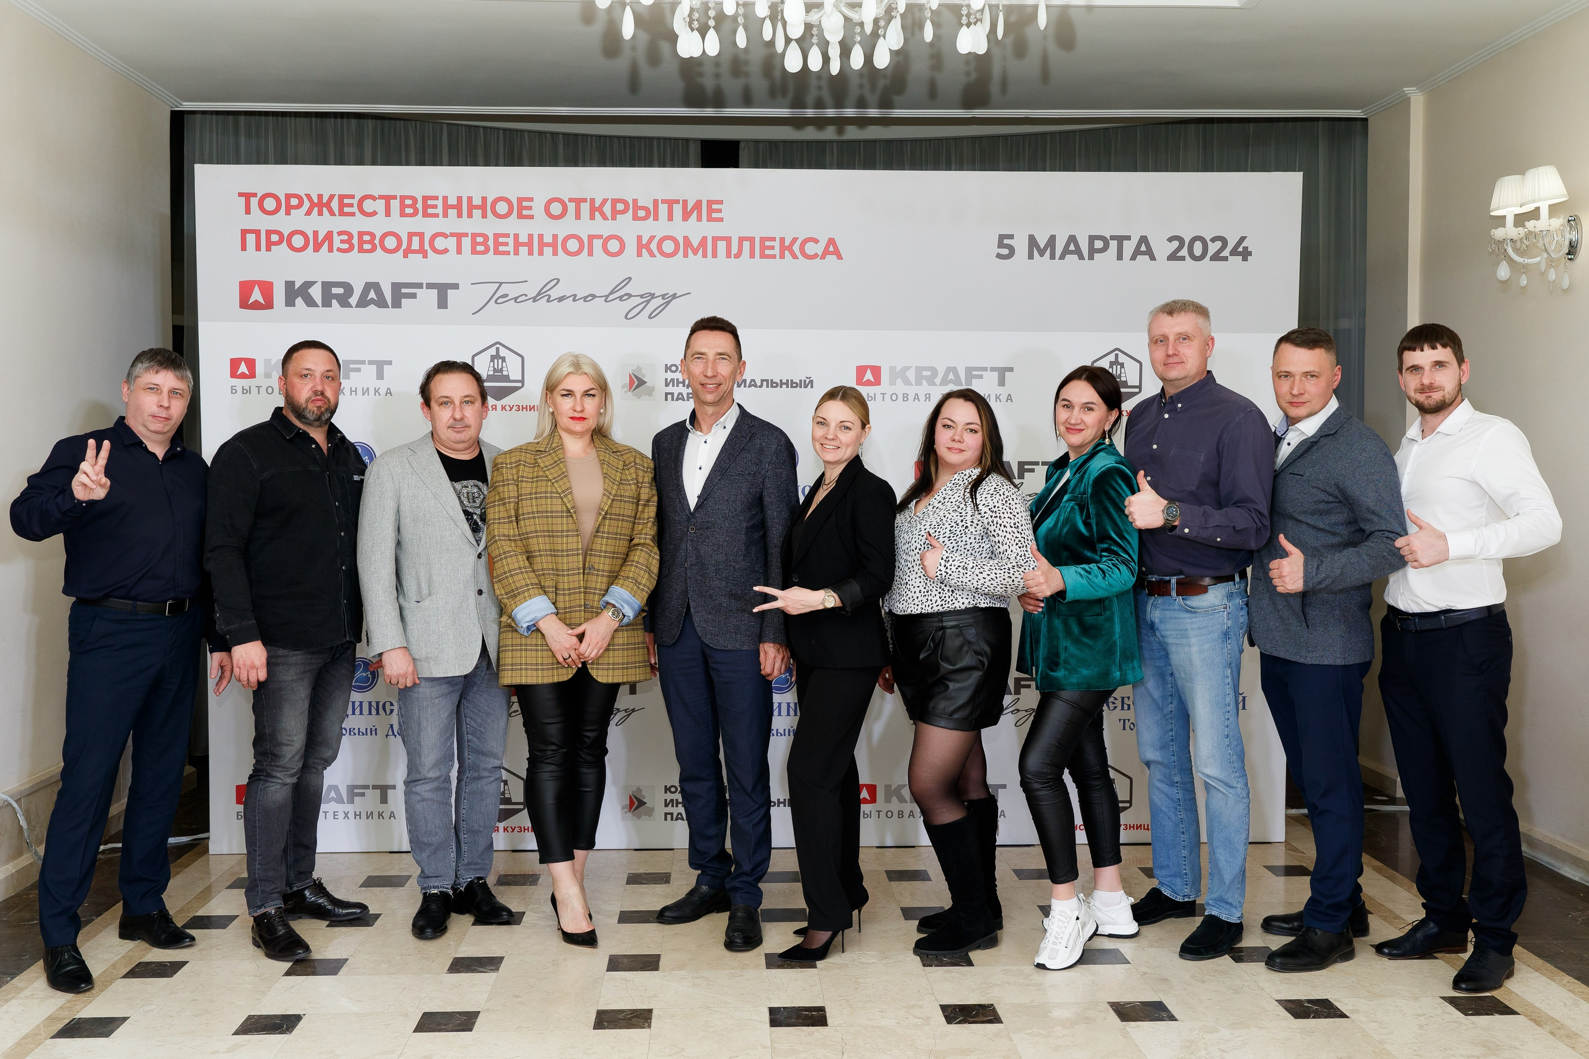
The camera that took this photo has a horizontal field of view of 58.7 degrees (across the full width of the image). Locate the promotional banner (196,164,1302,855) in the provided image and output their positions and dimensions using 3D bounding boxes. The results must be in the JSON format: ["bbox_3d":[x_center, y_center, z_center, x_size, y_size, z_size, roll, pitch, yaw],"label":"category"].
[{"bbox_3d":[-0.139,-0.064,5.140,3.948,2.462,0.060,0,3,-2],"label":"promotional banner"}]

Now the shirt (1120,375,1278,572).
[{"bbox_3d":[1.202,-0.164,4.209,0.400,0.600,0.510,-2,3,-40],"label":"shirt"}]

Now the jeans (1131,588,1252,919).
[{"bbox_3d":[1.200,0.656,4.267,0.320,0.980,0.390,-2,3,-40],"label":"jeans"}]

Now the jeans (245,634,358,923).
[{"bbox_3d":[-1.491,0.711,4.251,0.350,0.900,0.390,2,3,38],"label":"jeans"}]

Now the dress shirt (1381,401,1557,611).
[{"bbox_3d":[1.896,-0.066,3.951,0.440,0.590,0.500,-2,3,-32],"label":"dress shirt"}]

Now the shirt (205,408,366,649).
[{"bbox_3d":[-1.509,-0.004,4.187,0.340,0.710,0.500,2,3,40],"label":"shirt"}]

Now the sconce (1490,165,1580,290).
[{"bbox_3d":[2.537,-1.026,4.796,0.240,0.390,0.330,0,3,-2],"label":"sconce"}]

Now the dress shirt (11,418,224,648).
[{"bbox_3d":[-1.895,0.005,3.951,0.400,0.660,0.580,2,4,42],"label":"dress shirt"}]

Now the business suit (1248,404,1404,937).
[{"bbox_3d":[1.545,0.388,4.108,0.400,1.480,0.490,-2,3,-34],"label":"business suit"}]

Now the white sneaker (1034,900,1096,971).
[{"bbox_3d":[0.788,1.184,4.124,0.115,0.140,0.285,1,3,28],"label":"white sneaker"}]

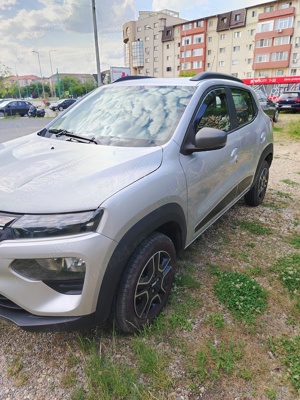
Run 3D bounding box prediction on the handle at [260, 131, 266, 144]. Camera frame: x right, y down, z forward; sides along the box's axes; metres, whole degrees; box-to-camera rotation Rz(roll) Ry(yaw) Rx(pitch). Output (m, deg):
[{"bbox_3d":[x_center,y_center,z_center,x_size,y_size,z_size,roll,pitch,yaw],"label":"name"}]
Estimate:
[{"bbox_3d":[1.256,-0.687,3.091,0.045,0.110,0.165,13,25,33],"label":"handle"}]

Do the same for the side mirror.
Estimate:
[{"bbox_3d":[0.358,-0.385,1.795,0.230,0.180,0.200,13,25,33],"label":"side mirror"}]

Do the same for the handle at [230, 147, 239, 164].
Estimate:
[{"bbox_3d":[0.732,-0.383,2.411,0.045,0.110,0.165,13,25,33],"label":"handle"}]

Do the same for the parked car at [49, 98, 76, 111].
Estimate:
[{"bbox_3d":[-9.665,-11.477,33.500,1.750,1.460,4.200,19,28,41],"label":"parked car"}]

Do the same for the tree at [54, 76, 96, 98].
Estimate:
[{"bbox_3d":[-19.344,-29.080,72.000,10.000,5.600,8.000,-6,21,-13],"label":"tree"}]

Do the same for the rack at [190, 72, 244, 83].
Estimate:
[{"bbox_3d":[0.667,-1.114,2.551,0.080,0.090,1.280,13,25,33],"label":"rack"}]

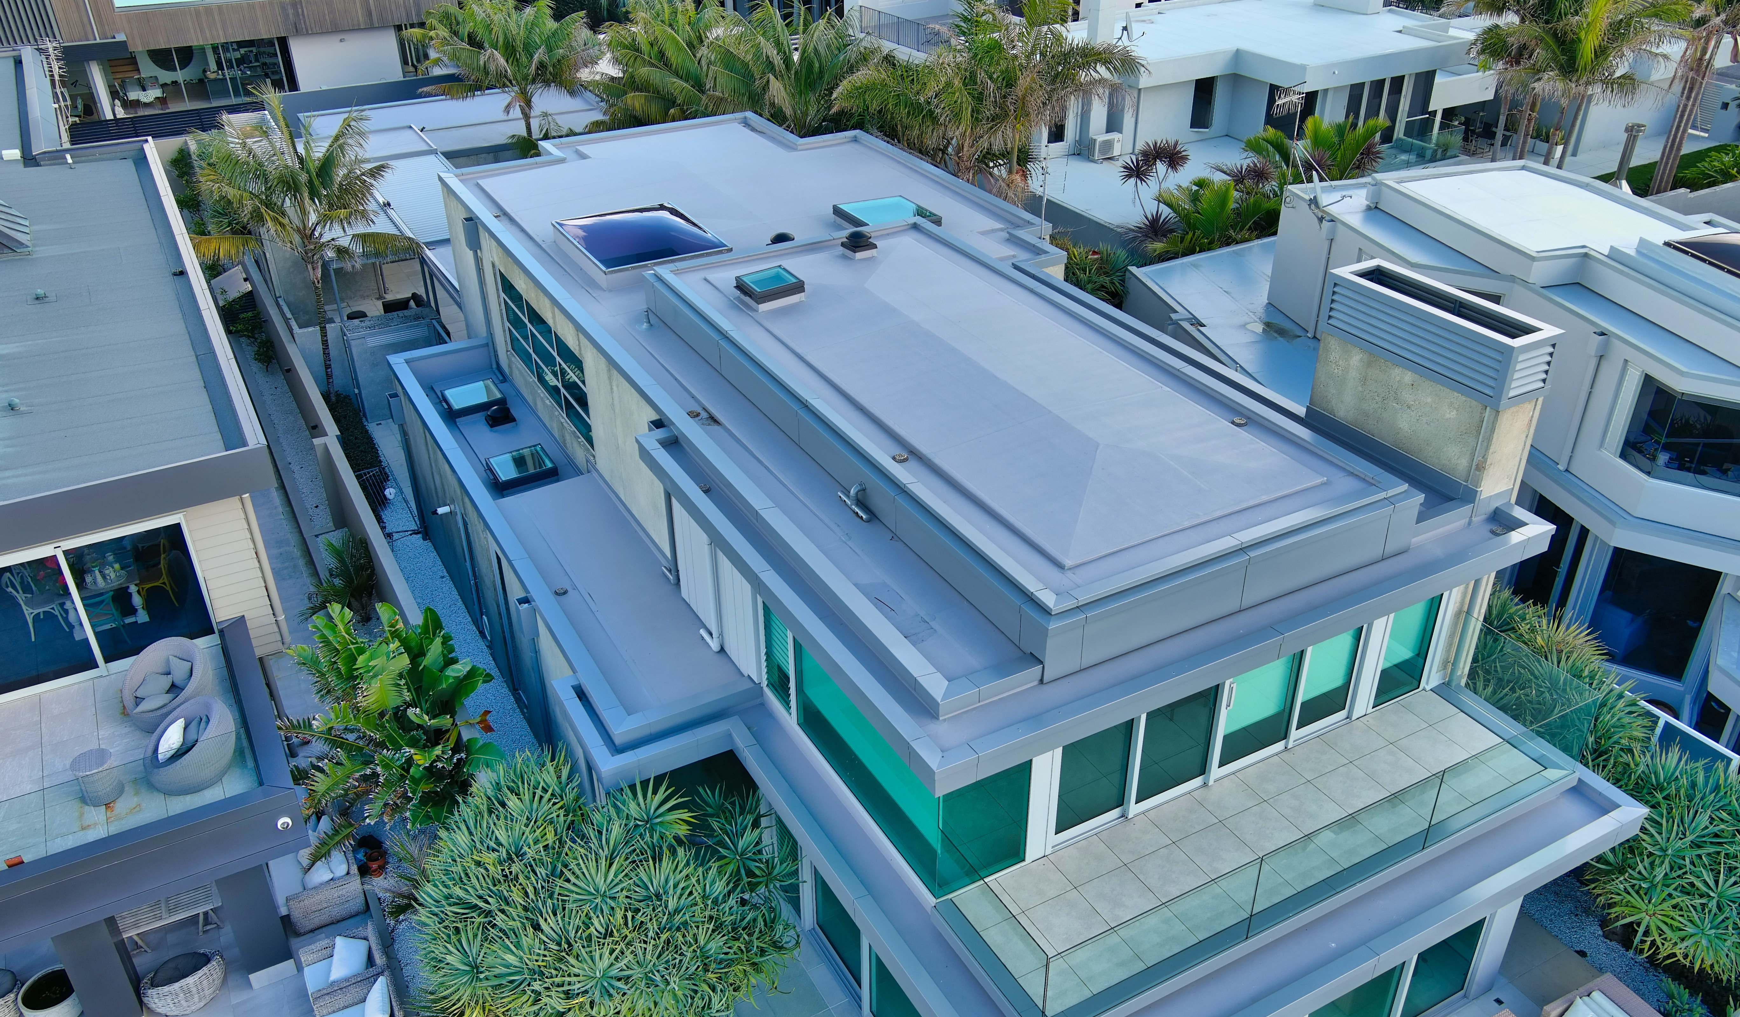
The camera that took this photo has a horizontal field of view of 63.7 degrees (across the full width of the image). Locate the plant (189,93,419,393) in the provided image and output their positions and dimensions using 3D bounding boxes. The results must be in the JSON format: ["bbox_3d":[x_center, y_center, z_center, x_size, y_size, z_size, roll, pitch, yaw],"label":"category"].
[{"bbox_3d":[-11.064,-5.069,28.006,4.300,6.150,4.300,-1,31,0],"label":"plant"}]

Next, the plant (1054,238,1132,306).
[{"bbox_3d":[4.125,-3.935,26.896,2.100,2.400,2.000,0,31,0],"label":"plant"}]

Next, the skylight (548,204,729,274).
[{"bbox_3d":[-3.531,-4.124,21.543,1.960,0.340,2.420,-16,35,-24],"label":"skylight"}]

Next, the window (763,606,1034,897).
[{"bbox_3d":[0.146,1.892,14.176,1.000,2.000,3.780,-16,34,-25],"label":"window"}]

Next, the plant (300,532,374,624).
[{"bbox_3d":[-8.668,1.238,22.875,1.250,1.500,1.300,-16,35,-24],"label":"plant"}]

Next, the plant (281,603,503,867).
[{"bbox_3d":[-6.384,2.814,18.697,2.750,3.100,3.100,-16,35,-24],"label":"plant"}]

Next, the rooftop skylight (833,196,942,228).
[{"bbox_3d":[0.303,-4.536,22.111,1.220,0.310,1.280,-16,34,-25],"label":"rooftop skylight"}]

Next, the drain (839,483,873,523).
[{"bbox_3d":[-0.143,-0.128,14.785,0.180,0.290,0.660,-16,34,-25],"label":"drain"}]

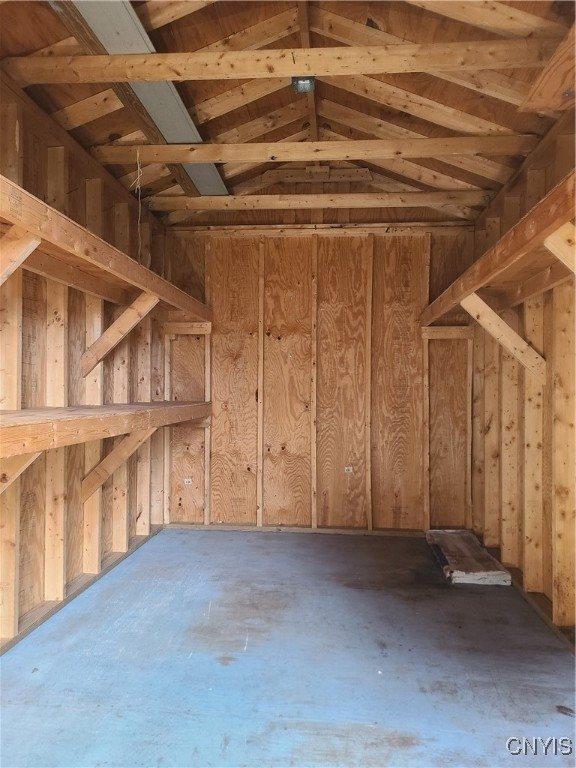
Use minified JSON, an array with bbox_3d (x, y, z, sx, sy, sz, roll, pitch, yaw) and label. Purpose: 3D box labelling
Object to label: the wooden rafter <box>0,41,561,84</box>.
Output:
[{"bbox_3d":[-0.010,-1.238,2.231,2.320,0.089,0.038,0,0,5],"label":"wooden rafter"}]

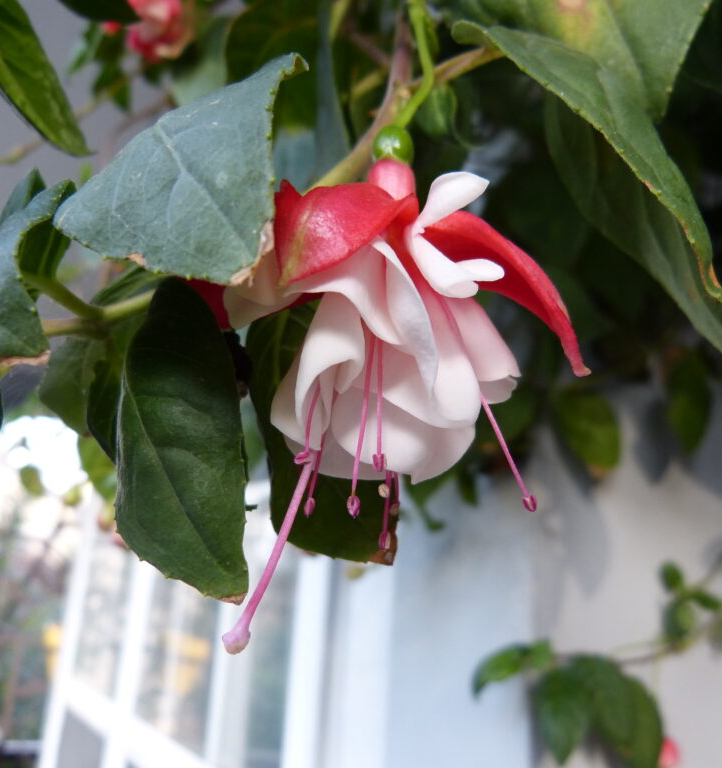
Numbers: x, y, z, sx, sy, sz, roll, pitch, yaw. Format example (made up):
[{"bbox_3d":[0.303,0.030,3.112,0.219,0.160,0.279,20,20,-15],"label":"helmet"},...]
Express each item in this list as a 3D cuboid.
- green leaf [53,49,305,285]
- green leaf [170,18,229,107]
[{"bbox_3d":[-0.037,-0.046,0.166,0.056,0.041,0.020,-31,-23,-13],"label":"green leaf"},{"bbox_3d":[-0.055,-0.109,0.265,0.018,0.033,0.010,16,-15,9],"label":"green leaf"}]

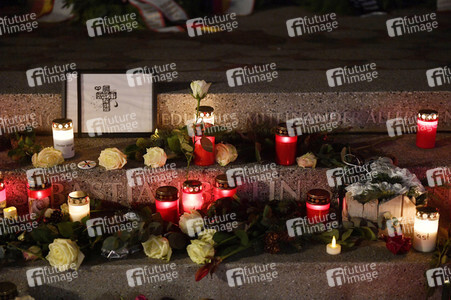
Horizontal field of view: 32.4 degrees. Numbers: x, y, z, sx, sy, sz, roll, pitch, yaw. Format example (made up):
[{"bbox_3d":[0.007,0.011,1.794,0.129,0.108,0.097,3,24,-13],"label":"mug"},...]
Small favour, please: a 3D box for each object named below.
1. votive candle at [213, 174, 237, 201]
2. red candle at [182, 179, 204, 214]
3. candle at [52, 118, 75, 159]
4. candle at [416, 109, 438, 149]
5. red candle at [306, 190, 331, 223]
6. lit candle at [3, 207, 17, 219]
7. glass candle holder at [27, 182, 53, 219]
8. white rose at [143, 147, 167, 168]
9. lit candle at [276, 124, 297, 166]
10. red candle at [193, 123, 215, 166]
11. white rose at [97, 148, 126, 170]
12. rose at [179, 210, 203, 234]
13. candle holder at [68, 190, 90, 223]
[{"bbox_3d":[0.001,0.142,2.227,0.063,0.116,0.063,0,20,0],"label":"votive candle"},{"bbox_3d":[-0.098,0.155,2.327,0.060,0.113,0.060,0,20,0],"label":"red candle"},{"bbox_3d":[-0.468,-0.032,2.240,0.062,0.101,0.062,0,18,0],"label":"candle"},{"bbox_3d":[0.624,-0.063,2.398,0.061,0.107,0.061,0,20,0],"label":"candle"},{"bbox_3d":[0.271,0.181,2.254,0.067,0.115,0.067,0,20,0],"label":"red candle"},{"bbox_3d":[-0.609,0.189,2.197,0.039,0.049,0.039,0,20,0],"label":"lit candle"},{"bbox_3d":[-0.563,0.151,2.339,0.066,0.113,0.066,0,20,0],"label":"glass candle holder"},{"bbox_3d":[-0.216,0.022,2.359,0.069,0.060,0.064,0,20,0],"label":"white rose"},{"bbox_3d":[0.177,-0.015,2.259,0.062,0.113,0.062,0,20,0],"label":"lit candle"},{"bbox_3d":[-0.066,-0.017,2.383,0.064,0.117,0.064,0,20,0],"label":"red candle"},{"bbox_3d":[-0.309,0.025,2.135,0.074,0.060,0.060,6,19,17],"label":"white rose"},{"bbox_3d":[-0.095,0.206,2.177,0.076,0.070,0.070,0,20,0],"label":"rose"},{"bbox_3d":[-0.406,0.173,2.159,0.060,0.105,0.060,0,20,0],"label":"candle holder"}]

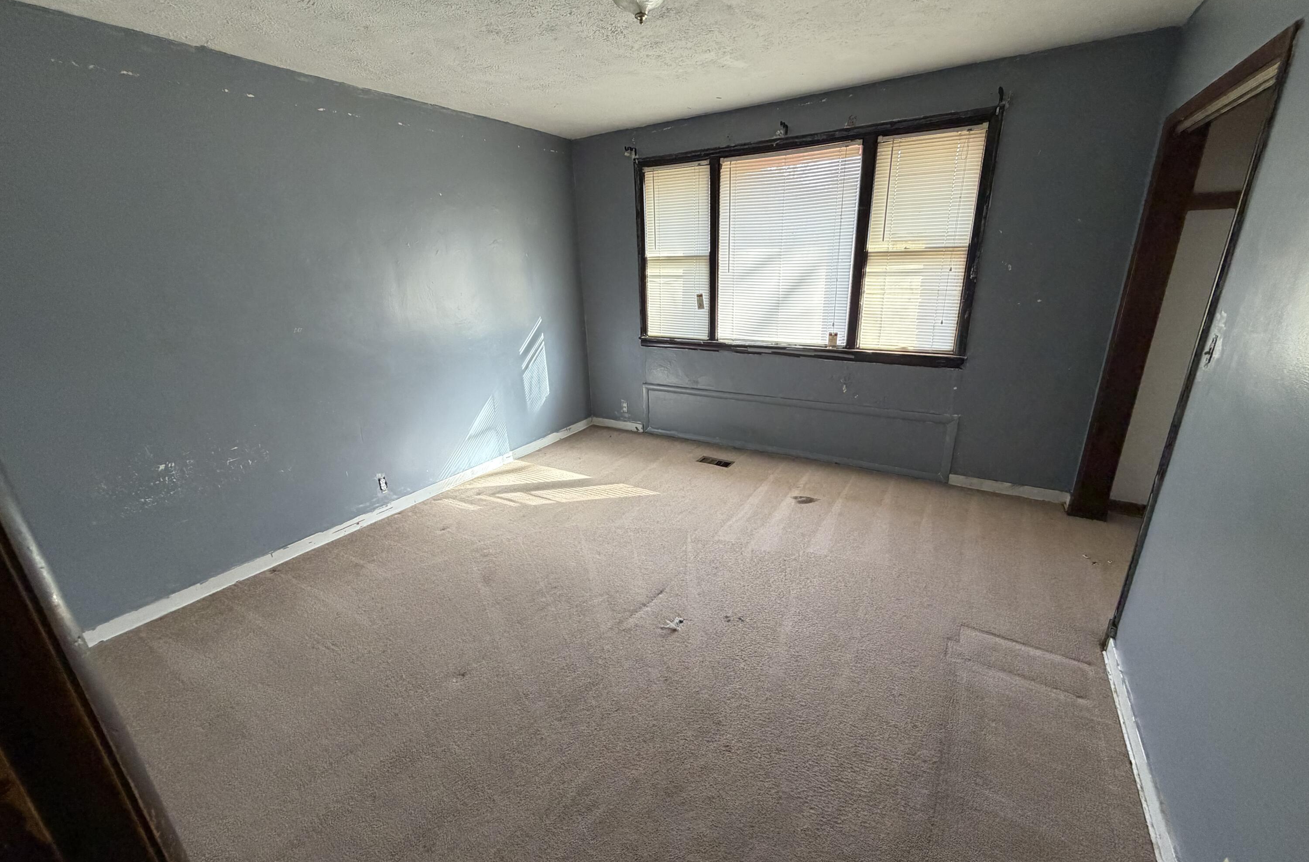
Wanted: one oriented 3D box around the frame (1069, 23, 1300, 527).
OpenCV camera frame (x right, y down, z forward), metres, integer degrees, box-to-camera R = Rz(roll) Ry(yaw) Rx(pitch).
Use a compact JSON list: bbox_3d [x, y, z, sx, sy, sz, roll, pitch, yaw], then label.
[{"bbox_3d":[2.099,-0.266,2.183,0.182,2.032,1.330,9,21,30],"label":"frame"}]

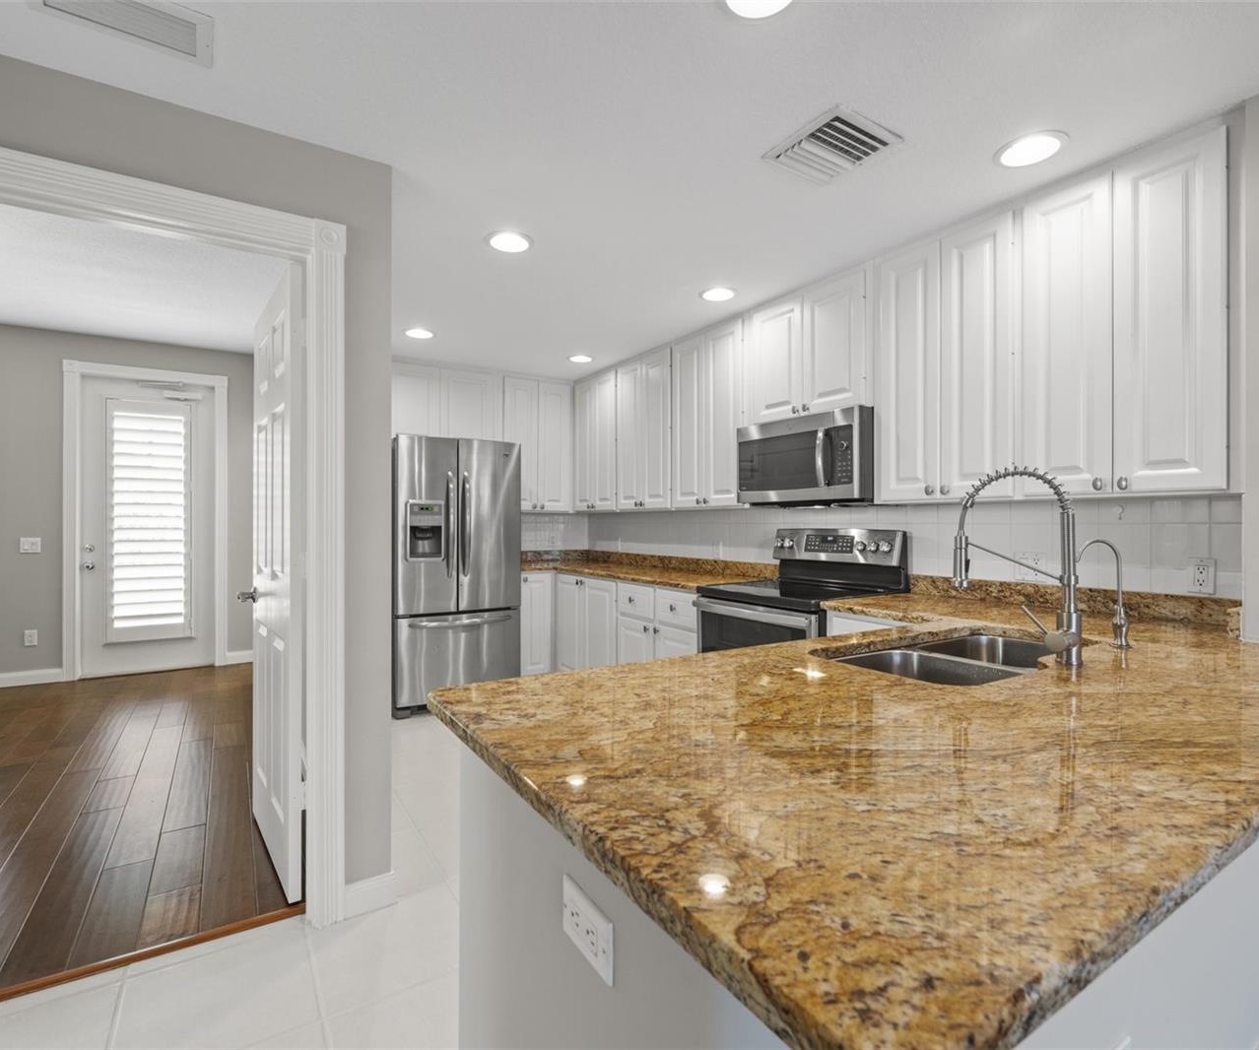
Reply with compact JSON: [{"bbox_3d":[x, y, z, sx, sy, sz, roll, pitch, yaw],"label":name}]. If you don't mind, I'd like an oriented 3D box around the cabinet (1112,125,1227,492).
[{"bbox_3d":[1.799,-0.631,1.982,0.318,1.067,0.284,0,0,-33],"label":"cabinet"}]

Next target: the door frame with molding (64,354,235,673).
[{"bbox_3d":[-4.007,-0.030,5.138,1.110,2.545,0.100,0,0,-33],"label":"door frame with molding"}]

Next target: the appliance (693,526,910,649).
[{"bbox_3d":[0.809,0.632,2.937,0.730,1.205,0.757,0,0,-33],"label":"appliance"}]

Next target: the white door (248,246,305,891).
[{"bbox_3d":[-1.319,0.186,2.275,0.036,2.045,0.794,0,0,-39],"label":"white door"}]

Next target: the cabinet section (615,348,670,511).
[{"bbox_3d":[0.221,-0.606,4.179,0.330,1.030,0.659,0,0,-33],"label":"cabinet section"}]

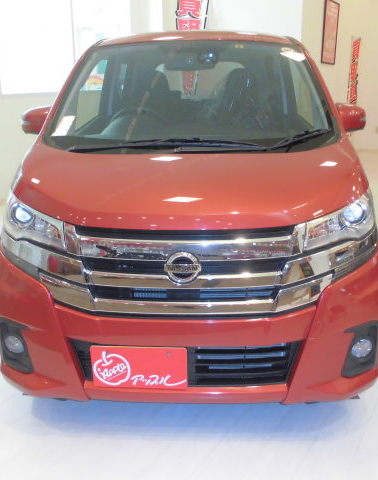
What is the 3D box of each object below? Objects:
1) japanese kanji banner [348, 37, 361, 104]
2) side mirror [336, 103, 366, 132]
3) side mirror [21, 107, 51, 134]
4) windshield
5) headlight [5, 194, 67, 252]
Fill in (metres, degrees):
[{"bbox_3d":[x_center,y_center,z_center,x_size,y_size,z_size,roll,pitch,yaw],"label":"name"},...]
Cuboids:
[{"bbox_3d":[2.932,-2.788,8.598,0.050,1.549,0.520,13,21,38],"label":"japanese kanji banner"},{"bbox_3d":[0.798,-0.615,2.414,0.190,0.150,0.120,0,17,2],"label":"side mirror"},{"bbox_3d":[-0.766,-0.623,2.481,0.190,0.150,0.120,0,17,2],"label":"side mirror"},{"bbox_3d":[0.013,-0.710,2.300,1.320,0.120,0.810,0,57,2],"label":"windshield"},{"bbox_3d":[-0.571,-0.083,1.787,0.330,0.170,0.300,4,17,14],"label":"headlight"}]

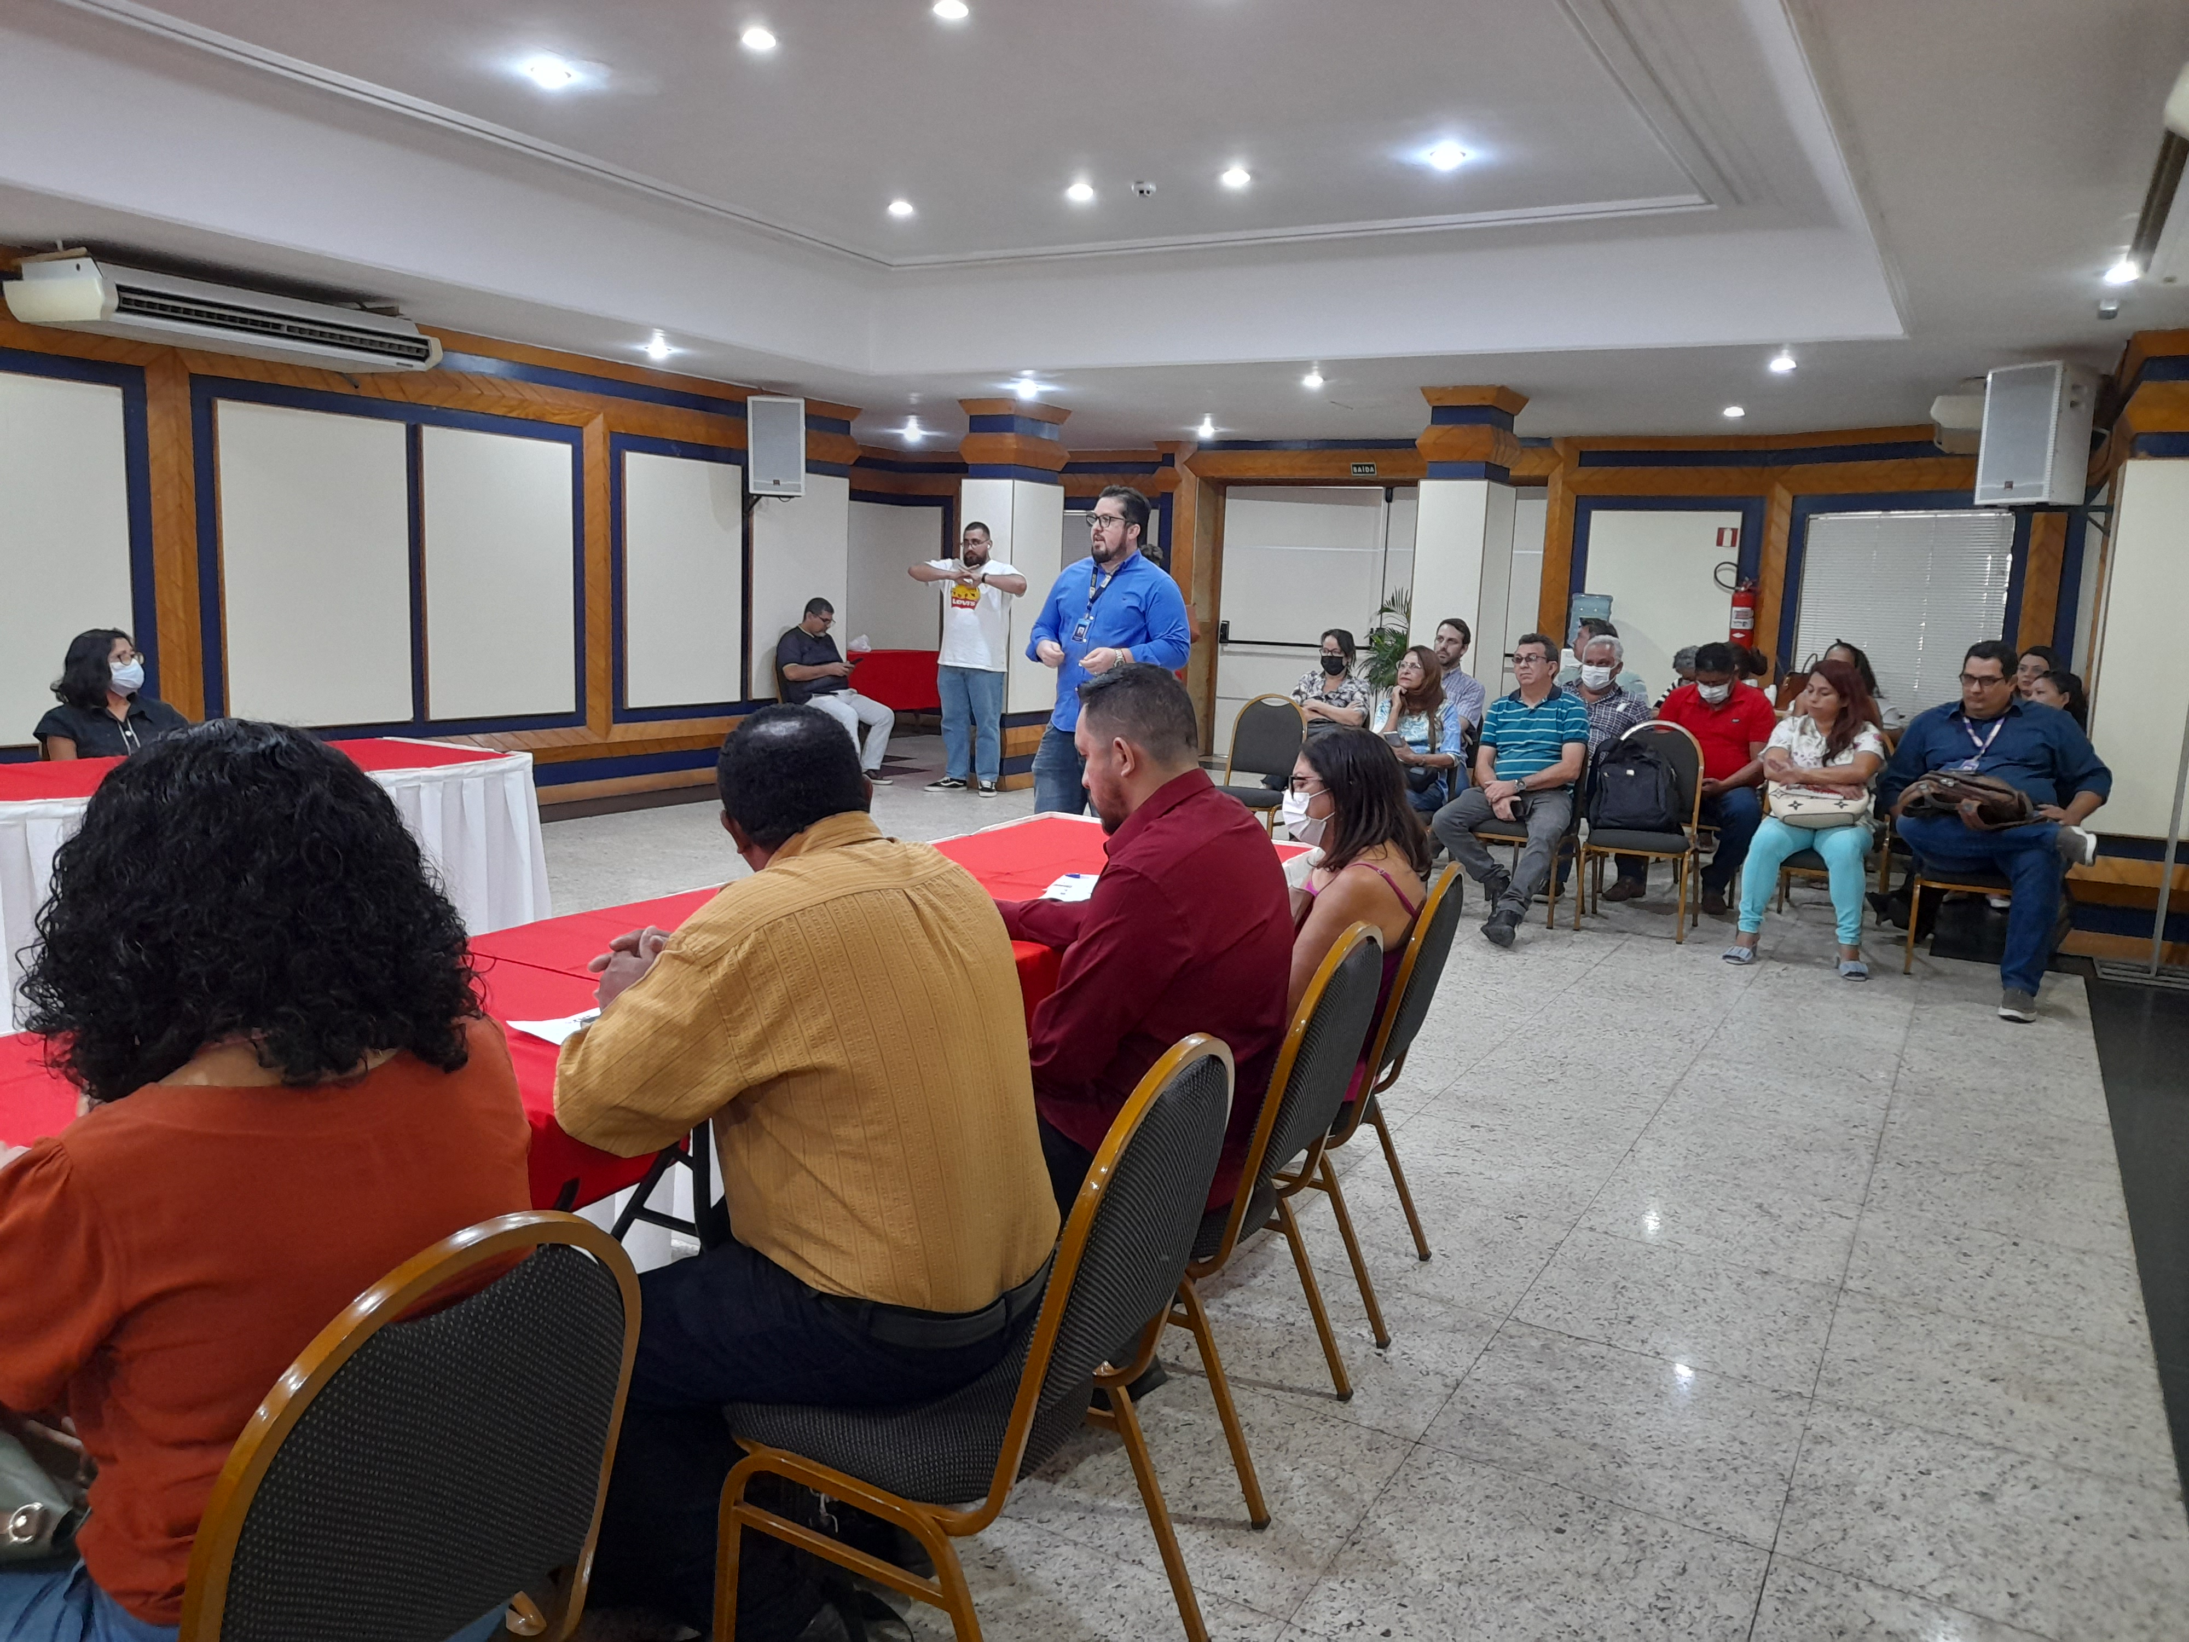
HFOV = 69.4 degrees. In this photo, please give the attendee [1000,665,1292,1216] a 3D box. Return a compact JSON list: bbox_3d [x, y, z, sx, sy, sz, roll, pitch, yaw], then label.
[{"bbox_3d":[-0.022,0.370,2.739,0.800,1.284,0.580,6,9,24],"label":"attendee"}]

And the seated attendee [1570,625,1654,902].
[{"bbox_3d":[2.506,-0.300,7.927,0.540,1.244,0.900,7,10,29],"label":"seated attendee"}]

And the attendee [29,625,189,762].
[{"bbox_3d":[-3.216,-0.075,5.358,0.780,1.140,0.480,7,9,29],"label":"attendee"}]

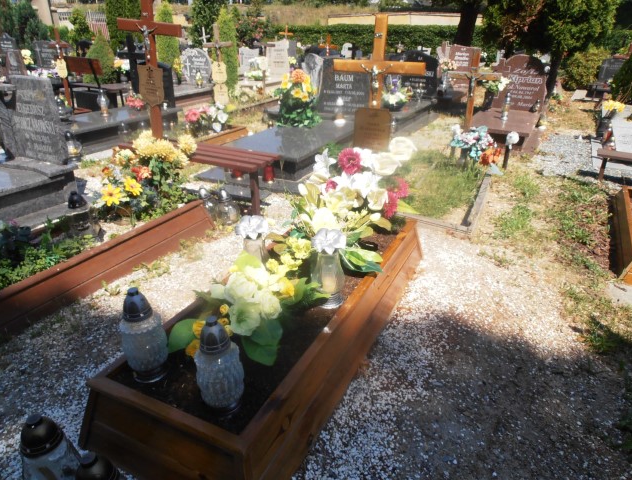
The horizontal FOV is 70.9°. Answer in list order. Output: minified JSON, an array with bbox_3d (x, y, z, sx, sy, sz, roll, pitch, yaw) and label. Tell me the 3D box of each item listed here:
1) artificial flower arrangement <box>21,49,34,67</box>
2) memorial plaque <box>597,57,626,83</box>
[{"bbox_3d":[-7.347,-4.635,11.300,0.320,0.430,0.280,12,28,26],"label":"artificial flower arrangement"},{"bbox_3d":[6.950,-3.985,10.400,0.680,0.620,0.120,12,26,24],"label":"memorial plaque"}]

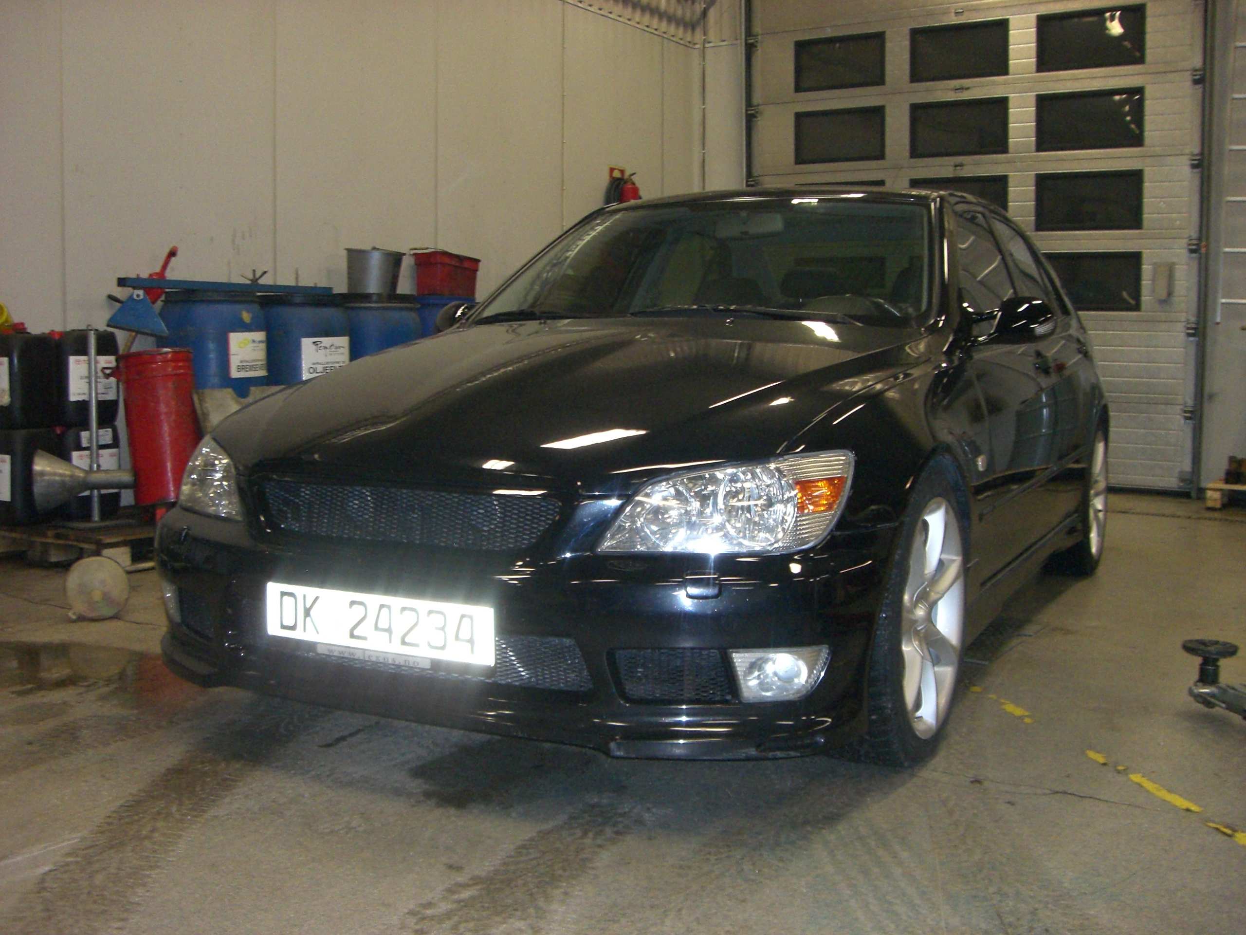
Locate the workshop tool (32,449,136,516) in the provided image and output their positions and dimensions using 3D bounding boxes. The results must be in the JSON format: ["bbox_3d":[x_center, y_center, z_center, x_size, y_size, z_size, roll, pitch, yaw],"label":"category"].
[{"bbox_3d":[-2.005,0.049,5.080,0.355,0.230,0.230,0,6,-8],"label":"workshop tool"}]

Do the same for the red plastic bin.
[{"bbox_3d":[-0.906,-1.001,7.050,0.220,0.235,0.340,4,6,31],"label":"red plastic bin"}]

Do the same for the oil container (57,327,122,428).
[{"bbox_3d":[-2.153,-0.349,5.318,0.250,0.374,0.278,4,6,31],"label":"oil container"}]

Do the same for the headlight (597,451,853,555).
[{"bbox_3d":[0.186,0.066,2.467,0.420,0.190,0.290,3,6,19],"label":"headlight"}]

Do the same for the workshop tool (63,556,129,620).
[{"bbox_3d":[-1.627,0.373,4.232,0.195,0.195,0.070,-1,6,-21],"label":"workshop tool"}]

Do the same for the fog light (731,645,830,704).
[{"bbox_3d":[0.280,0.366,2.425,0.155,0.108,0.120,3,6,19],"label":"fog light"}]

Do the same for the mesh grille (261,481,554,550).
[{"bbox_3d":[-0.417,0.088,2.561,0.680,0.110,0.050,3,6,26],"label":"mesh grille"}]

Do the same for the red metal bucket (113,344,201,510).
[{"bbox_3d":[-1.845,-0.162,5.497,0.300,0.610,0.300,-6,5,-18],"label":"red metal bucket"}]

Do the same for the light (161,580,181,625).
[{"bbox_3d":[-0.974,0.292,3.025,0.080,0.092,0.160,-4,6,-37],"label":"light"}]

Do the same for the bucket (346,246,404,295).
[{"bbox_3d":[-1.207,-0.951,6.650,0.280,0.225,0.280,1,6,0],"label":"bucket"}]

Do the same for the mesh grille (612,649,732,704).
[{"bbox_3d":[0.093,0.357,2.381,0.205,0.093,0.045,1,5,10],"label":"mesh grille"}]

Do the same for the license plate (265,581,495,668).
[{"bbox_3d":[-0.464,0.291,2.566,0.520,0.112,0.020,3,6,26],"label":"license plate"}]

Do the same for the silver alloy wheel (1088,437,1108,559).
[{"bbox_3d":[1.737,0.103,5.259,0.190,0.485,0.485,3,6,26],"label":"silver alloy wheel"}]

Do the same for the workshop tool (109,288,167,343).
[{"bbox_3d":[-1.809,-0.572,5.100,0.225,0.175,0.060,8,10,-12],"label":"workshop tool"}]

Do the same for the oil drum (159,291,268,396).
[{"bbox_3d":[-1.751,-0.358,5.839,0.450,0.780,0.450,4,6,31],"label":"oil drum"}]

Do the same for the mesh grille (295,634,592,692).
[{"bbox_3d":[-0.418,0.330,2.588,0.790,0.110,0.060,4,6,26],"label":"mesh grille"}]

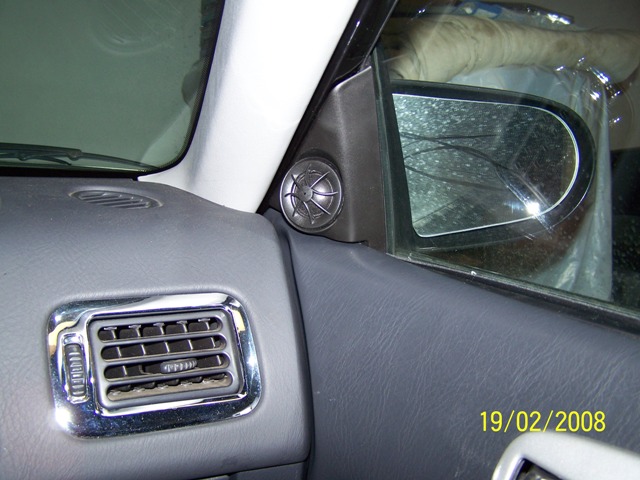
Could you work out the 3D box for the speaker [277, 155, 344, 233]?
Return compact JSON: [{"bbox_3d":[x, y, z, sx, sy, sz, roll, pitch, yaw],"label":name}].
[{"bbox_3d":[-0.005,-0.037,0.571,0.059,0.059,0.024,6,3,31],"label":"speaker"}]

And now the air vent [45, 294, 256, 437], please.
[{"bbox_3d":[-0.116,0.089,0.502,0.144,0.098,0.025,-1,-26,-27],"label":"air vent"}]

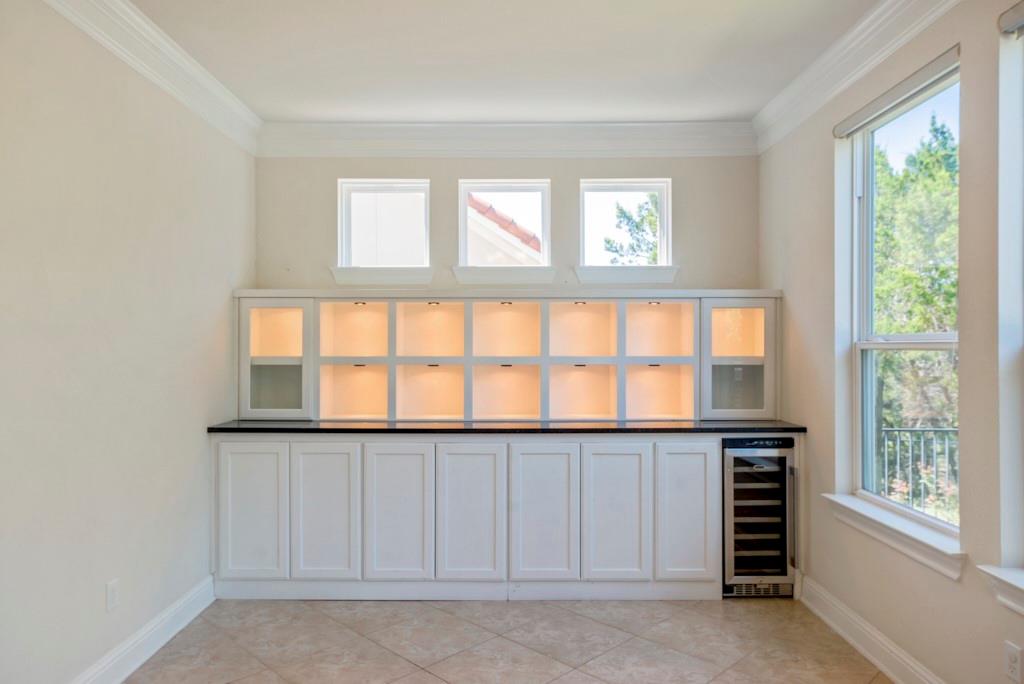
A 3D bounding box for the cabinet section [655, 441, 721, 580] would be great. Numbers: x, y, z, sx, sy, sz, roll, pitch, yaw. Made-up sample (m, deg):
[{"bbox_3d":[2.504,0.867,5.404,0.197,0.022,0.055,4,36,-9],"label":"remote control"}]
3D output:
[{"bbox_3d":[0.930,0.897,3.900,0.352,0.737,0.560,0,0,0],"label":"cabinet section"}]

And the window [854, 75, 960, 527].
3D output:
[{"bbox_3d":[1.685,-0.155,2.840,0.100,1.750,0.920,0,0,0],"label":"window"}]

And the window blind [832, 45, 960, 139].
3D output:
[{"bbox_3d":[1.597,-1.012,2.845,0.080,0.080,0.900,0,0,0],"label":"window blind"}]

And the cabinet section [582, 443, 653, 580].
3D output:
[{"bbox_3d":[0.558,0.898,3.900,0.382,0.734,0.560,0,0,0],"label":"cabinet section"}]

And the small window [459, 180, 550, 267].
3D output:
[{"bbox_3d":[-0.044,-0.751,4.340,0.577,0.560,0.100,0,0,0],"label":"small window"}]

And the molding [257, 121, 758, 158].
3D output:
[{"bbox_3d":[-0.034,-1.257,4.250,3.150,0.200,0.090,0,0,0],"label":"molding"}]

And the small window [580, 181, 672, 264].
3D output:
[{"bbox_3d":[0.716,-0.751,4.340,0.577,0.560,0.100,0,0,0],"label":"small window"}]

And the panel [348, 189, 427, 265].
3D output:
[{"bbox_3d":[-0.797,-0.730,4.400,0.485,0.490,0.020,0,0,0],"label":"panel"}]

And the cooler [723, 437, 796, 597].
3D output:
[{"bbox_3d":[1.309,0.934,3.890,0.385,0.855,0.580,0,0,0],"label":"cooler"}]

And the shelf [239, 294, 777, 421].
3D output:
[{"bbox_3d":[-0.030,0.076,4.100,3.120,0.740,0.355,0,0,0],"label":"shelf"}]

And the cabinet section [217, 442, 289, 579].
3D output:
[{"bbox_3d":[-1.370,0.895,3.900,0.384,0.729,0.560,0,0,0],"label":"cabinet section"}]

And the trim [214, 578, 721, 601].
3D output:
[{"bbox_3d":[-0.237,1.322,3.645,2.690,0.115,0.020,0,0,0],"label":"trim"}]

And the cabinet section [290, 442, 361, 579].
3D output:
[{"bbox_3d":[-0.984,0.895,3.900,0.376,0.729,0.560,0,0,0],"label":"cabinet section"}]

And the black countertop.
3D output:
[{"bbox_3d":[-0.030,0.468,3.935,3.150,0.032,0.670,0,0,0],"label":"black countertop"}]

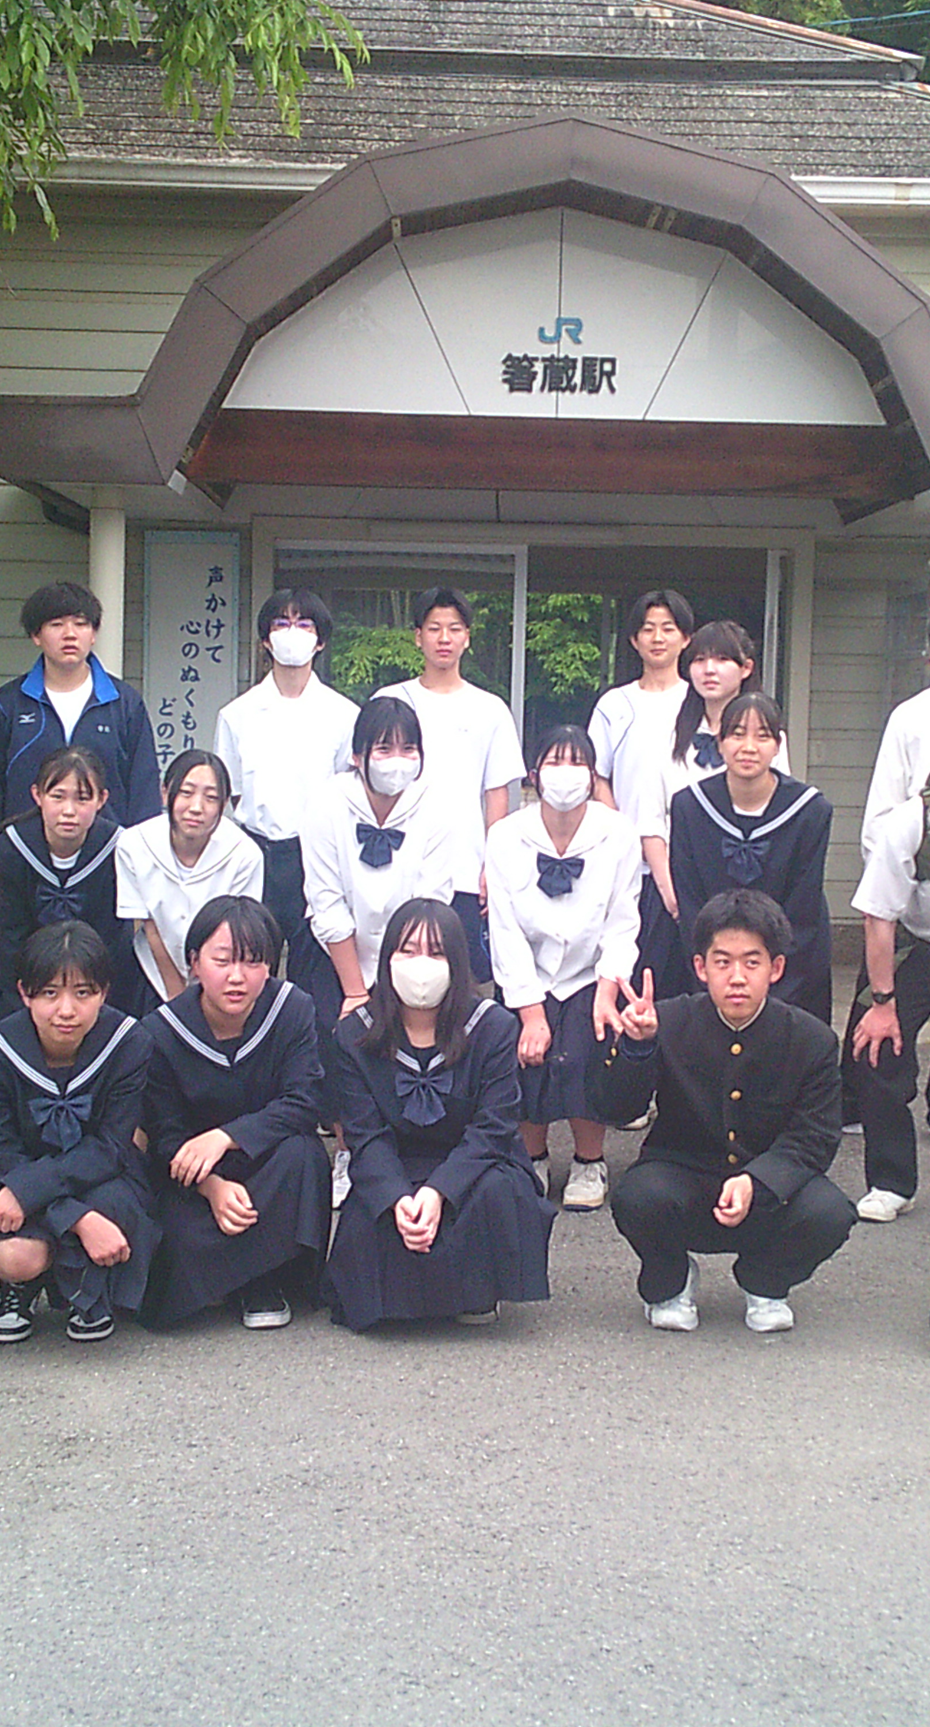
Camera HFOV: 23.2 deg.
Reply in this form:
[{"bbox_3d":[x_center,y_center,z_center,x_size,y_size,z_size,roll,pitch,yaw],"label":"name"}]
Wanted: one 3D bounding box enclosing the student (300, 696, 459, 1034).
[{"bbox_3d":[-0.232,0.231,6.150,0.430,1.370,0.580,1,4,-2],"label":"student"}]

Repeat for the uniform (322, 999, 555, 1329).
[{"bbox_3d":[-0.060,0.661,5.239,0.526,0.730,0.640,1,4,-2],"label":"uniform"}]

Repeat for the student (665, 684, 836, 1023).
[{"bbox_3d":[0.807,0.194,6.400,0.470,1.440,0.420,2,4,6],"label":"student"}]

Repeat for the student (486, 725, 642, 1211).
[{"bbox_3d":[0.273,0.295,6.185,0.411,1.345,0.740,2,4,3],"label":"student"}]

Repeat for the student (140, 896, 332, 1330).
[{"bbox_3d":[-0.506,0.510,4.950,0.470,0.905,0.650,1,4,-7],"label":"student"}]

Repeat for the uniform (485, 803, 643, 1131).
[{"bbox_3d":[0.267,0.259,6.150,0.410,0.890,0.500,1,4,0],"label":"uniform"}]

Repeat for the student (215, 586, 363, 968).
[{"bbox_3d":[-0.553,-0.020,7.130,0.480,1.690,0.310,1,4,-4],"label":"student"}]

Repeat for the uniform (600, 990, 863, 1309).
[{"bbox_3d":[0.582,0.630,5.100,0.570,0.690,0.620,2,4,6],"label":"uniform"}]

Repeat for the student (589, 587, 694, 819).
[{"bbox_3d":[0.631,-0.010,7.250,0.460,1.730,0.300,1,4,3],"label":"student"}]

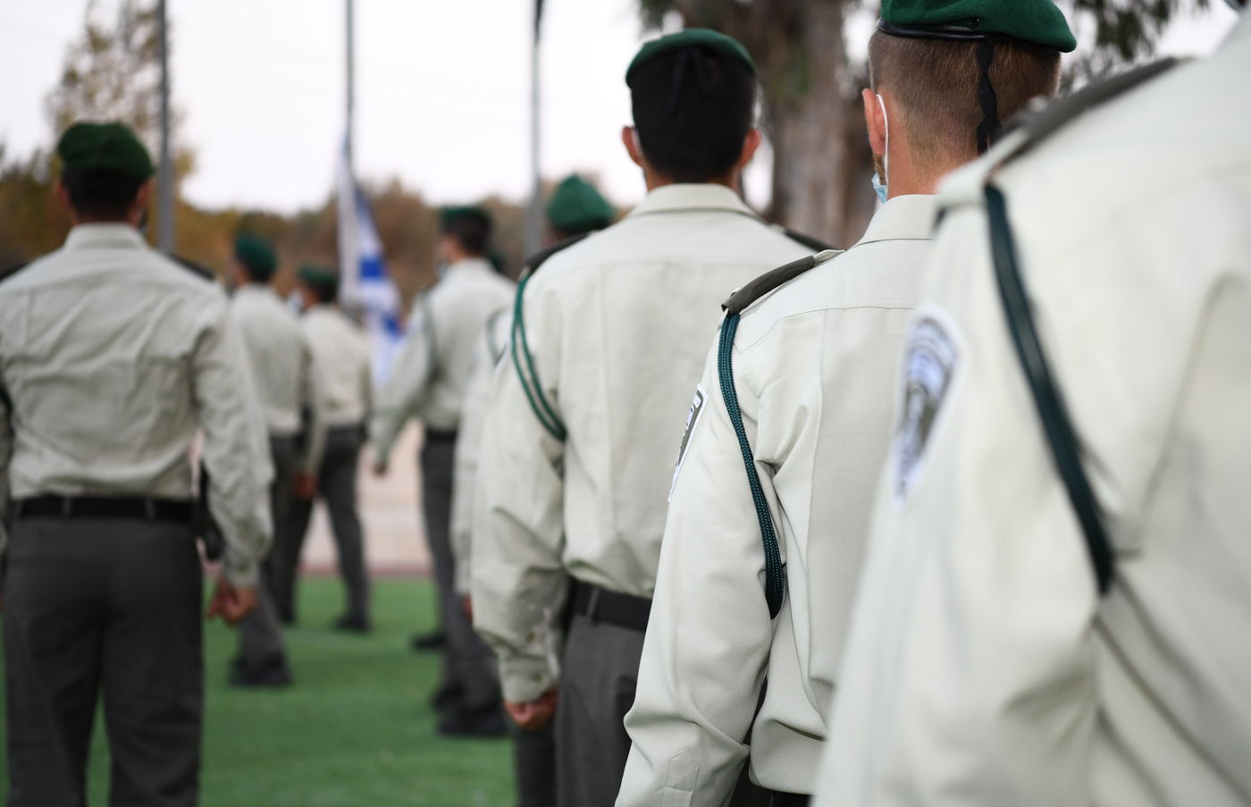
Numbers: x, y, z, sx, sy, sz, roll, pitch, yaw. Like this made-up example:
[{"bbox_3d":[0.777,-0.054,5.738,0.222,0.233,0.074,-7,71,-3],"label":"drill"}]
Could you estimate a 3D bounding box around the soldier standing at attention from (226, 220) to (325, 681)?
[{"bbox_3d":[-1.417,0.218,9.700,0.520,1.790,0.450,-1,1,-37],"label":"soldier standing at attention"}]

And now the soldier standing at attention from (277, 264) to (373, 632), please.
[{"bbox_3d":[-1.446,0.207,11.700,0.500,1.770,0.480,-1,1,-38],"label":"soldier standing at attention"}]

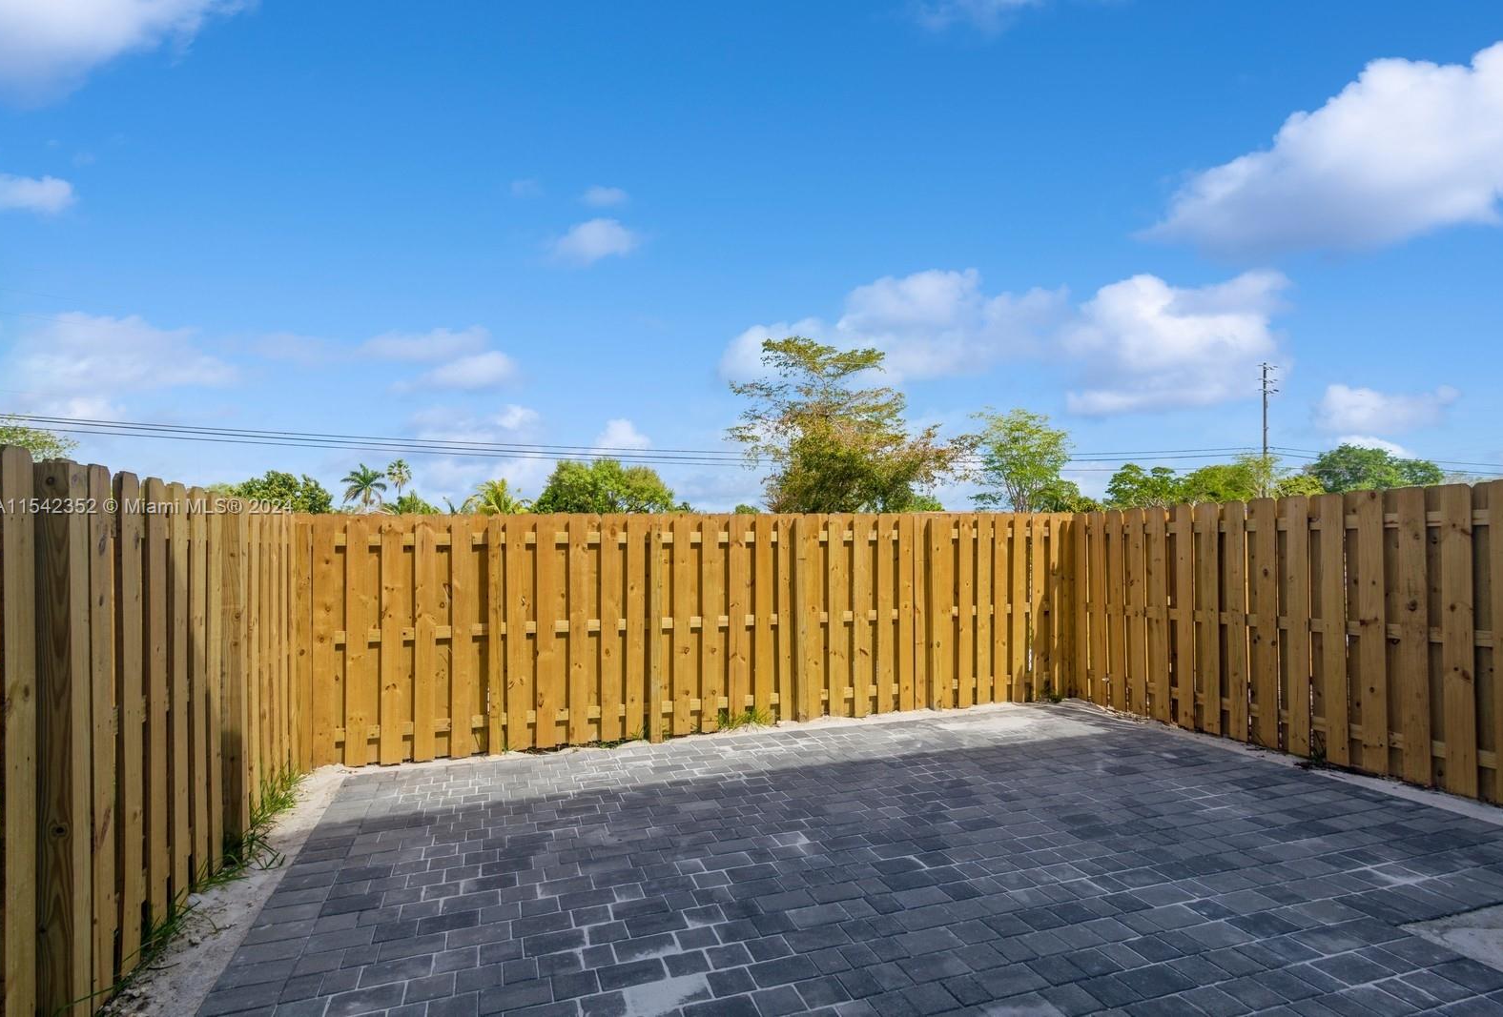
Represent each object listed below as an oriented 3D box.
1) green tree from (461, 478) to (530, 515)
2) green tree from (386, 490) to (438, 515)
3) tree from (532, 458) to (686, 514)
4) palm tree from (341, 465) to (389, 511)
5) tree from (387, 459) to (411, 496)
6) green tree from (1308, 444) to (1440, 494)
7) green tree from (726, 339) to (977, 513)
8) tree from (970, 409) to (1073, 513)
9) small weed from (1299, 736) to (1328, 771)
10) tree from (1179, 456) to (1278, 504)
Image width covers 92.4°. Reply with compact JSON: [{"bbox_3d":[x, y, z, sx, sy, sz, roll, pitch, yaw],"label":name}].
[{"bbox_3d":[-14.870,0.941,41.877,3.867,5.429,3.867,-1,-3,0],"label":"green tree"},{"bbox_3d":[-22.600,1.398,47.881,3.183,5.262,3.183,-1,-3,0],"label":"green tree"},{"bbox_3d":[-7.080,0.374,35.868,7.522,5.814,7.522,-1,-3,0],"label":"tree"},{"bbox_3d":[-33.231,0.475,61.804,3.755,8.647,3.755,-1,-3,0],"label":"palm tree"},{"bbox_3d":[-36.661,0.078,74.757,2.417,10.706,2.417,-1,-3,0],"label":"tree"},{"bbox_3d":[38.120,-0.456,43.841,6.884,7.024,6.884,-1,-3,0],"label":"green tree"},{"bbox_3d":[2.915,-1.277,20.830,7.042,7.487,7.042,-1,-3,0],"label":"green tree"},{"bbox_3d":[9.784,-0.493,25.859,3.533,6.199,3.533,-1,-3,0],"label":"tree"},{"bbox_3d":[3.905,1.694,5.000,0.160,0.230,0.200,1,-3,-29],"label":"small weed"},{"bbox_3d":[25.187,0.046,37.868,4.485,5.814,4.485,-1,-3,0],"label":"tree"}]

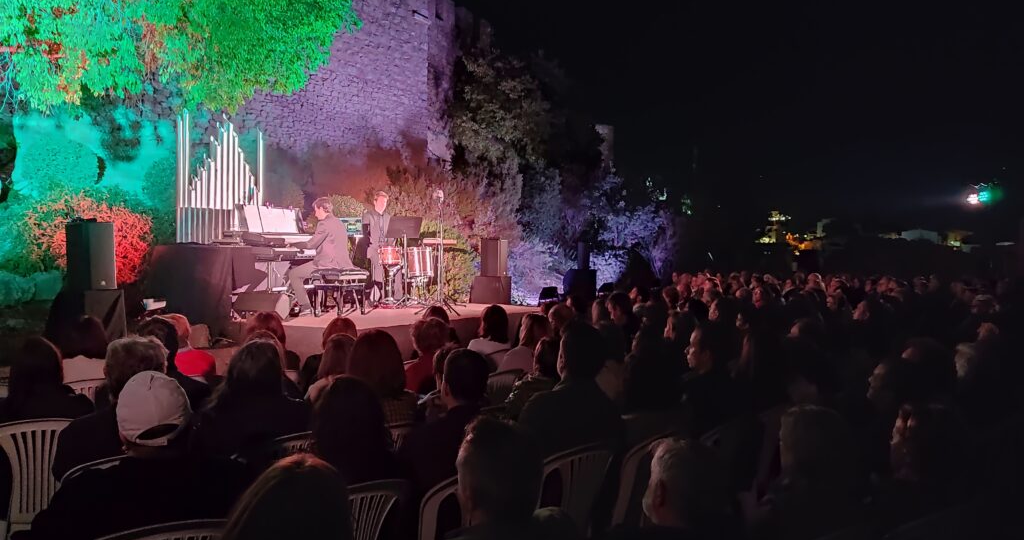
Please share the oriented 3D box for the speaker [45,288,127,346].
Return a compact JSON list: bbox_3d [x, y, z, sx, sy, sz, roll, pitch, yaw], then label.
[{"bbox_3d":[-3.690,0.370,6.680,0.500,0.460,0.450,0,1,26],"label":"speaker"}]

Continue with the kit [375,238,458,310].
[{"bbox_3d":[-1.450,0.050,11.650,1.150,1.050,0.700,0,1,-27],"label":"kit"}]

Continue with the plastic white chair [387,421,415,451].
[{"bbox_3d":[-0.655,1.150,3.880,0.540,0.820,0.550,-1,1,-30],"label":"plastic white chair"}]

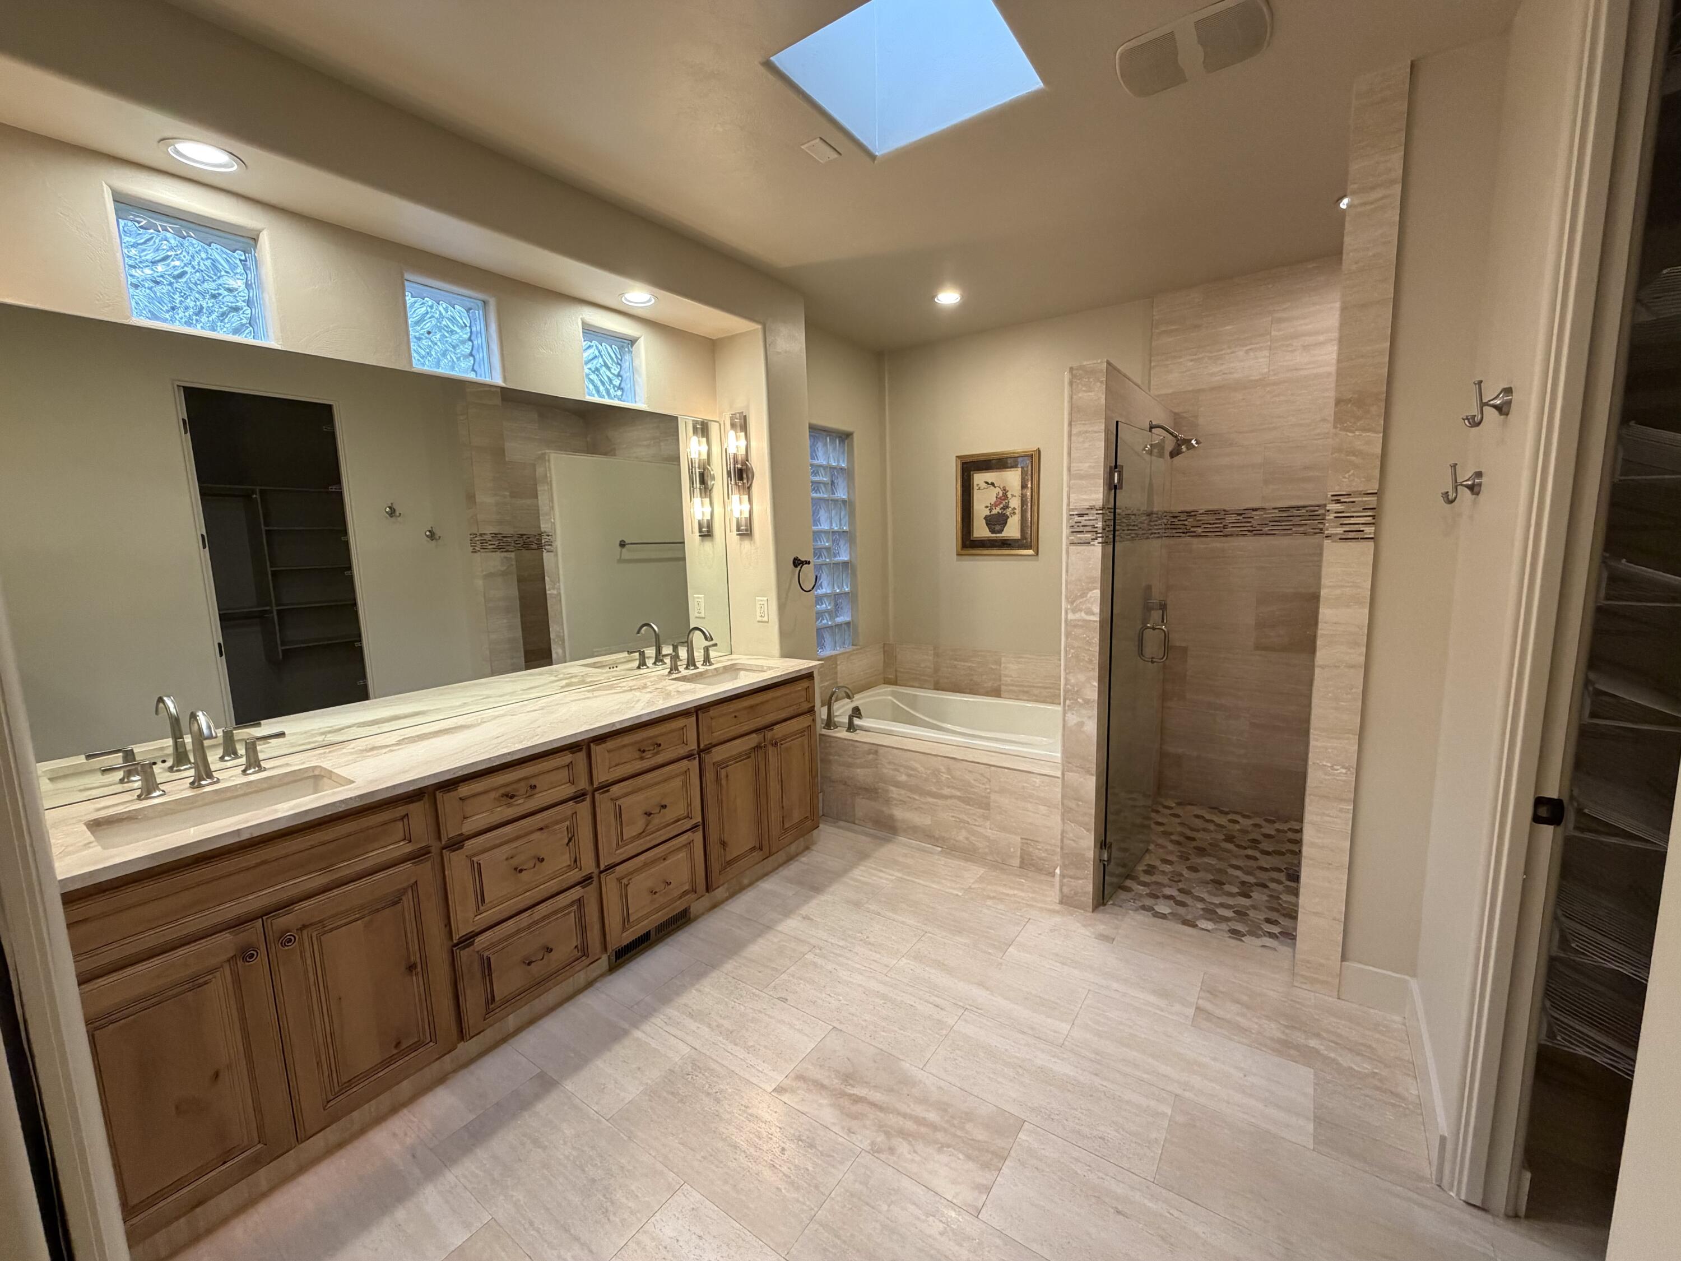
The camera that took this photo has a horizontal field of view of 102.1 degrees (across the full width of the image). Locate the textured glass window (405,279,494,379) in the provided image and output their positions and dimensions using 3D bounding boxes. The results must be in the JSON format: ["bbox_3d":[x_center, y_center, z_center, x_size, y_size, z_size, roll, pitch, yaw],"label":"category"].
[{"bbox_3d":[-1.426,-1.057,2.443,0.075,0.308,0.310,4,10,35],"label":"textured glass window"}]

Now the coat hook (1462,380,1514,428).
[{"bbox_3d":[1.421,-0.498,1.495,0.074,0.100,0.058,4,10,35],"label":"coat hook"}]

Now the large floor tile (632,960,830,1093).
[{"bbox_3d":[-0.354,1.256,2.186,0.603,0.012,0.304,4,10,35],"label":"large floor tile"}]

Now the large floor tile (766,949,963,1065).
[{"bbox_3d":[0.071,1.232,2.253,0.613,0.012,0.303,4,10,35],"label":"large floor tile"}]

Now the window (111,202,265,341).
[{"bbox_3d":[-1.813,-0.974,1.899,0.075,0.318,0.315,4,10,35],"label":"window"}]

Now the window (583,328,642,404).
[{"bbox_3d":[-1.003,-1.145,2.955,0.060,0.290,0.290,4,10,35],"label":"window"}]

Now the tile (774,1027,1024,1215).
[{"bbox_3d":[0.146,1.292,1.836,0.614,0.012,0.304,4,10,35],"label":"tile"}]

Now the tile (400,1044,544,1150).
[{"bbox_3d":[-1.068,1.310,1.943,0.250,0.012,0.304,4,10,35],"label":"tile"}]

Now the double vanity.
[{"bbox_3d":[-1.047,0.763,2.491,0.585,0.914,2.560,4,10,35],"label":"double vanity"}]

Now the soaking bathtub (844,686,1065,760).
[{"bbox_3d":[0.691,0.707,3.949,1.550,0.455,0.920,4,10,35],"label":"soaking bathtub"}]

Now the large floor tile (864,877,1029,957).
[{"bbox_3d":[0.419,1.154,2.759,0.613,0.012,0.304,4,10,35],"label":"large floor tile"}]

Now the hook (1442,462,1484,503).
[{"bbox_3d":[1.569,-0.369,1.720,0.074,0.100,0.058,4,10,35],"label":"hook"}]

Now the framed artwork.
[{"bbox_3d":[0.962,-0.783,4.204,0.530,0.625,0.030,4,10,35],"label":"framed artwork"}]

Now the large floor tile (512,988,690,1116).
[{"bbox_3d":[-0.738,1.279,2.082,0.499,0.012,0.303,4,10,35],"label":"large floor tile"}]

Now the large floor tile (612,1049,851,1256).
[{"bbox_3d":[-0.282,1.311,1.760,0.613,0.012,0.303,4,10,35],"label":"large floor tile"}]

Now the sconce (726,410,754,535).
[{"bbox_3d":[-0.505,-0.753,3.312,0.122,0.583,0.120,4,10,35],"label":"sconce"}]

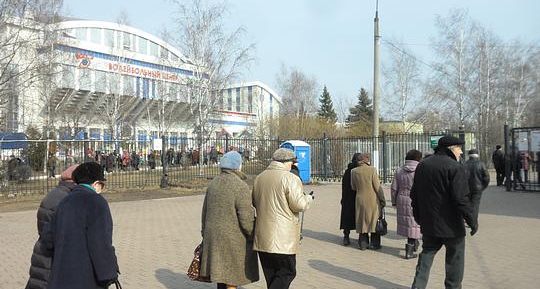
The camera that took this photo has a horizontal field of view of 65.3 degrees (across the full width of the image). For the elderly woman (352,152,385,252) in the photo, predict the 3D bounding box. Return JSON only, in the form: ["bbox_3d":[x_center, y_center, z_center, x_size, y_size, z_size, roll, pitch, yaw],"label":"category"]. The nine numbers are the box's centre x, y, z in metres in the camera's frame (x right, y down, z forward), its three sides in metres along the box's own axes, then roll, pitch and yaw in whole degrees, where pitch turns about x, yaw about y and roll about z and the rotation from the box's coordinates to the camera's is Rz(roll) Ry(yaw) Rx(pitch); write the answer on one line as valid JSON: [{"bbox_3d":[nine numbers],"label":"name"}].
[{"bbox_3d":[1.617,0.904,6.950,0.560,1.610,0.420,0,-1,21],"label":"elderly woman"}]

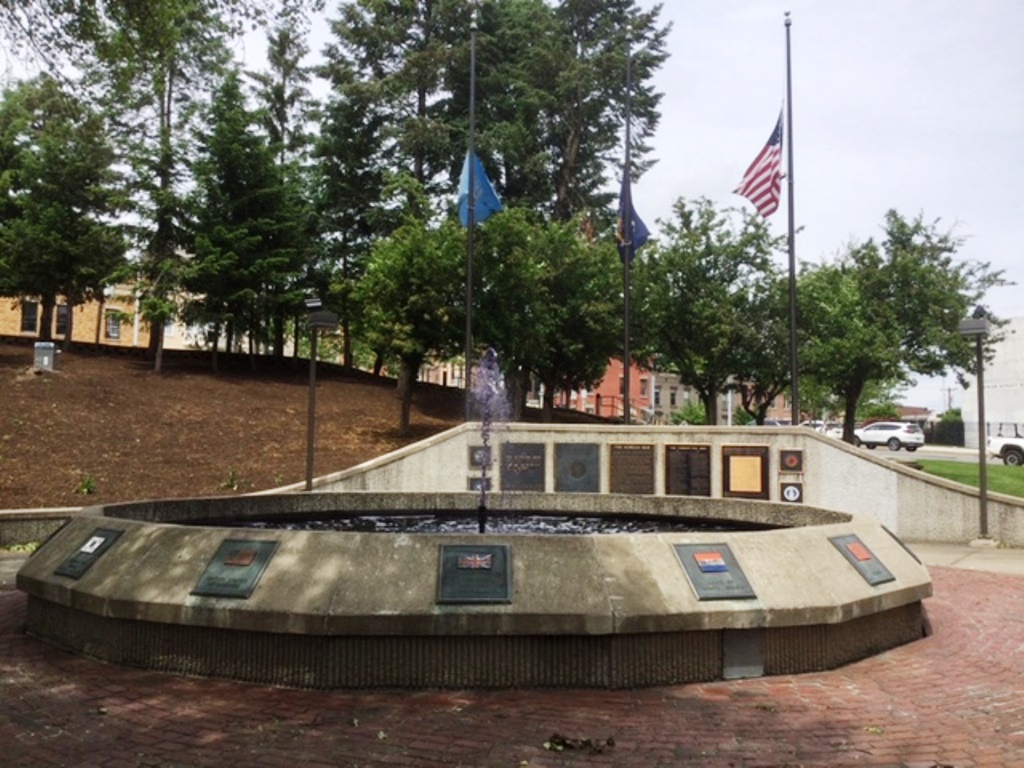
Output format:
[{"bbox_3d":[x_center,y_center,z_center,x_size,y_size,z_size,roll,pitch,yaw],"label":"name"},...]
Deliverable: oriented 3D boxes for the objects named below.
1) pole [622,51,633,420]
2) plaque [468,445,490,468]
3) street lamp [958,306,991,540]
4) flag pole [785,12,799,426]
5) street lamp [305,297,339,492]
[{"bbox_3d":[2.617,-3.594,20.687,0.140,9.192,0.140,1,-5,0],"label":"pole"},{"bbox_3d":[-0.610,1.426,17.676,0.430,0.442,0.050,1,-5,-3],"label":"plaque"},{"bbox_3d":[8.799,0.726,17.409,0.580,4.444,0.450,5,-7,-44],"label":"street lamp"},{"bbox_3d":[6.393,-3.697,20.901,0.160,9.930,0.160,1,-5,0],"label":"flag pole"},{"bbox_3d":[-3.636,0.545,17.415,0.450,4.466,0.580,4,-6,-33],"label":"street lamp"}]

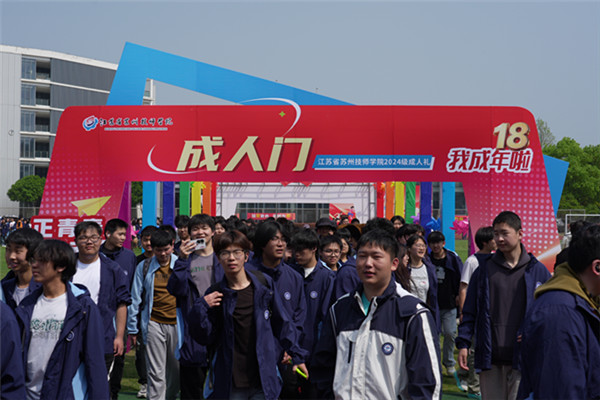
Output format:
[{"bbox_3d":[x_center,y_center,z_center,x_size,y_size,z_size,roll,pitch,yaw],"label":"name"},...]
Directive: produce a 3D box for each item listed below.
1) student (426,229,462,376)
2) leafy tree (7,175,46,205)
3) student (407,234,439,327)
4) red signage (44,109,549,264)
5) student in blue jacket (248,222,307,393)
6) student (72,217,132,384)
[{"bbox_3d":[1.644,1.152,8.827,0.520,1.660,0.400,0,-1,12],"label":"student"},{"bbox_3d":[-29.245,0.485,85.009,5.400,6.300,5.200,0,-1,0],"label":"leafy tree"},{"bbox_3d":[1.108,1.131,7.177,0.470,1.630,0.360,0,-1,-5],"label":"student"},{"bbox_3d":[-0.046,0.391,10.394,7.250,3.250,0.500,0,-1,0],"label":"red signage"},{"bbox_3d":[-0.163,1.018,5.179,0.540,1.770,0.400,0,-1,-14],"label":"student in blue jacket"},{"bbox_3d":[-1.544,1.041,5.779,0.580,1.750,0.380,0,-1,0],"label":"student"}]

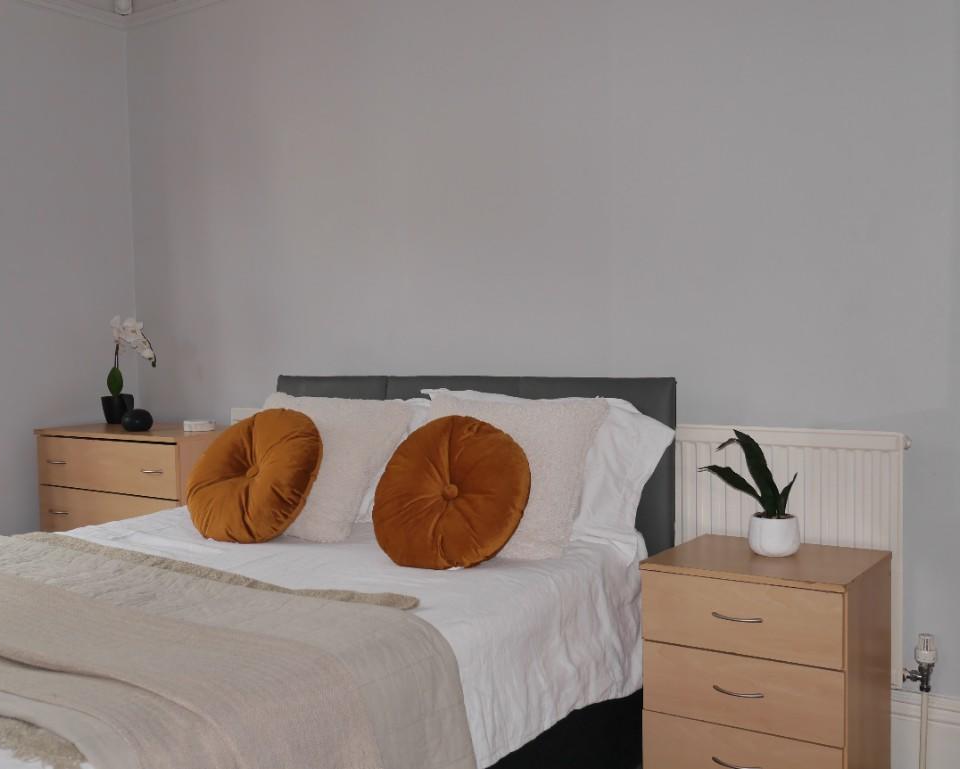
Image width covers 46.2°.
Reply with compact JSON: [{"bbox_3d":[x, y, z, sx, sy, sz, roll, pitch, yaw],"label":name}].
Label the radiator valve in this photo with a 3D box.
[{"bbox_3d":[1.039,0.656,2.655,0.075,0.141,0.056,1,4,35],"label":"radiator valve"}]

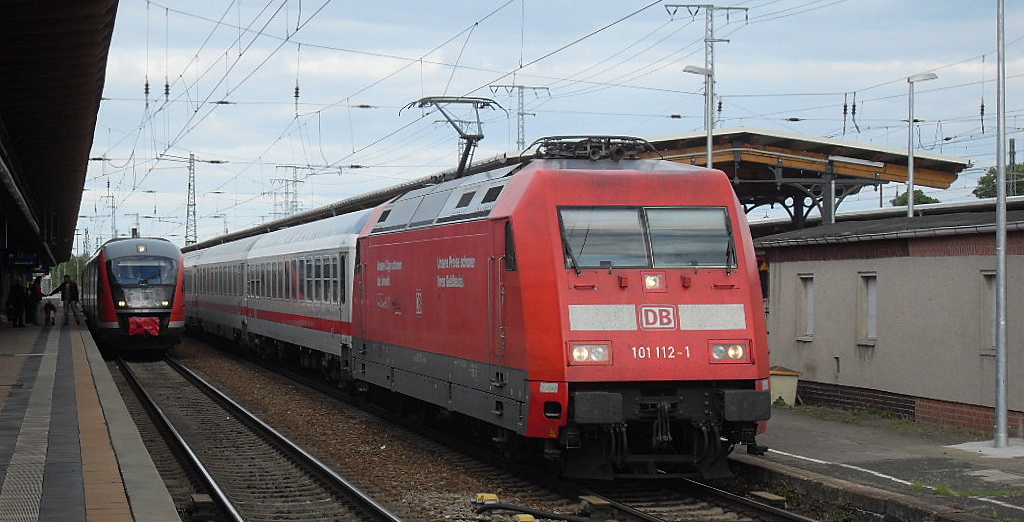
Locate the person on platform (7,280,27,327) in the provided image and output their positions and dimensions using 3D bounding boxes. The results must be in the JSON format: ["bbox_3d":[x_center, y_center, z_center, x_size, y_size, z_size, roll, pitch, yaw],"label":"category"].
[{"bbox_3d":[-16.960,1.455,80.200,0.600,1.660,0.450,0,-1,-11],"label":"person on platform"}]

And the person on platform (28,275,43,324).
[{"bbox_3d":[-16.890,1.420,83.000,0.520,1.740,0.450,0,-1,-18],"label":"person on platform"}]

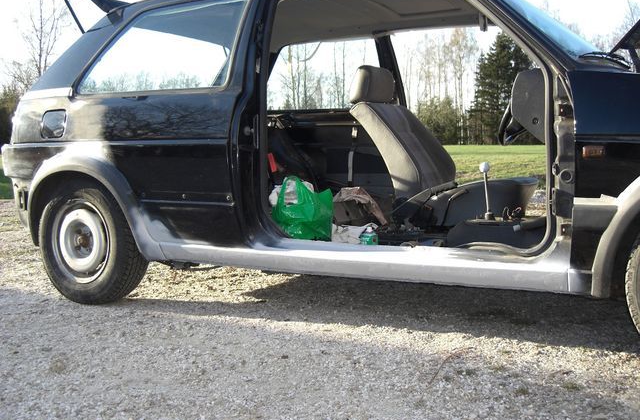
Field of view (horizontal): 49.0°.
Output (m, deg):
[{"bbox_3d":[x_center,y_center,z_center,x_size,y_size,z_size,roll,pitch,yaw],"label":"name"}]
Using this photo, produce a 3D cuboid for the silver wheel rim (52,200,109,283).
[{"bbox_3d":[-1.018,0.137,3.128,0.370,0.370,0.140,2,6,27],"label":"silver wheel rim"}]

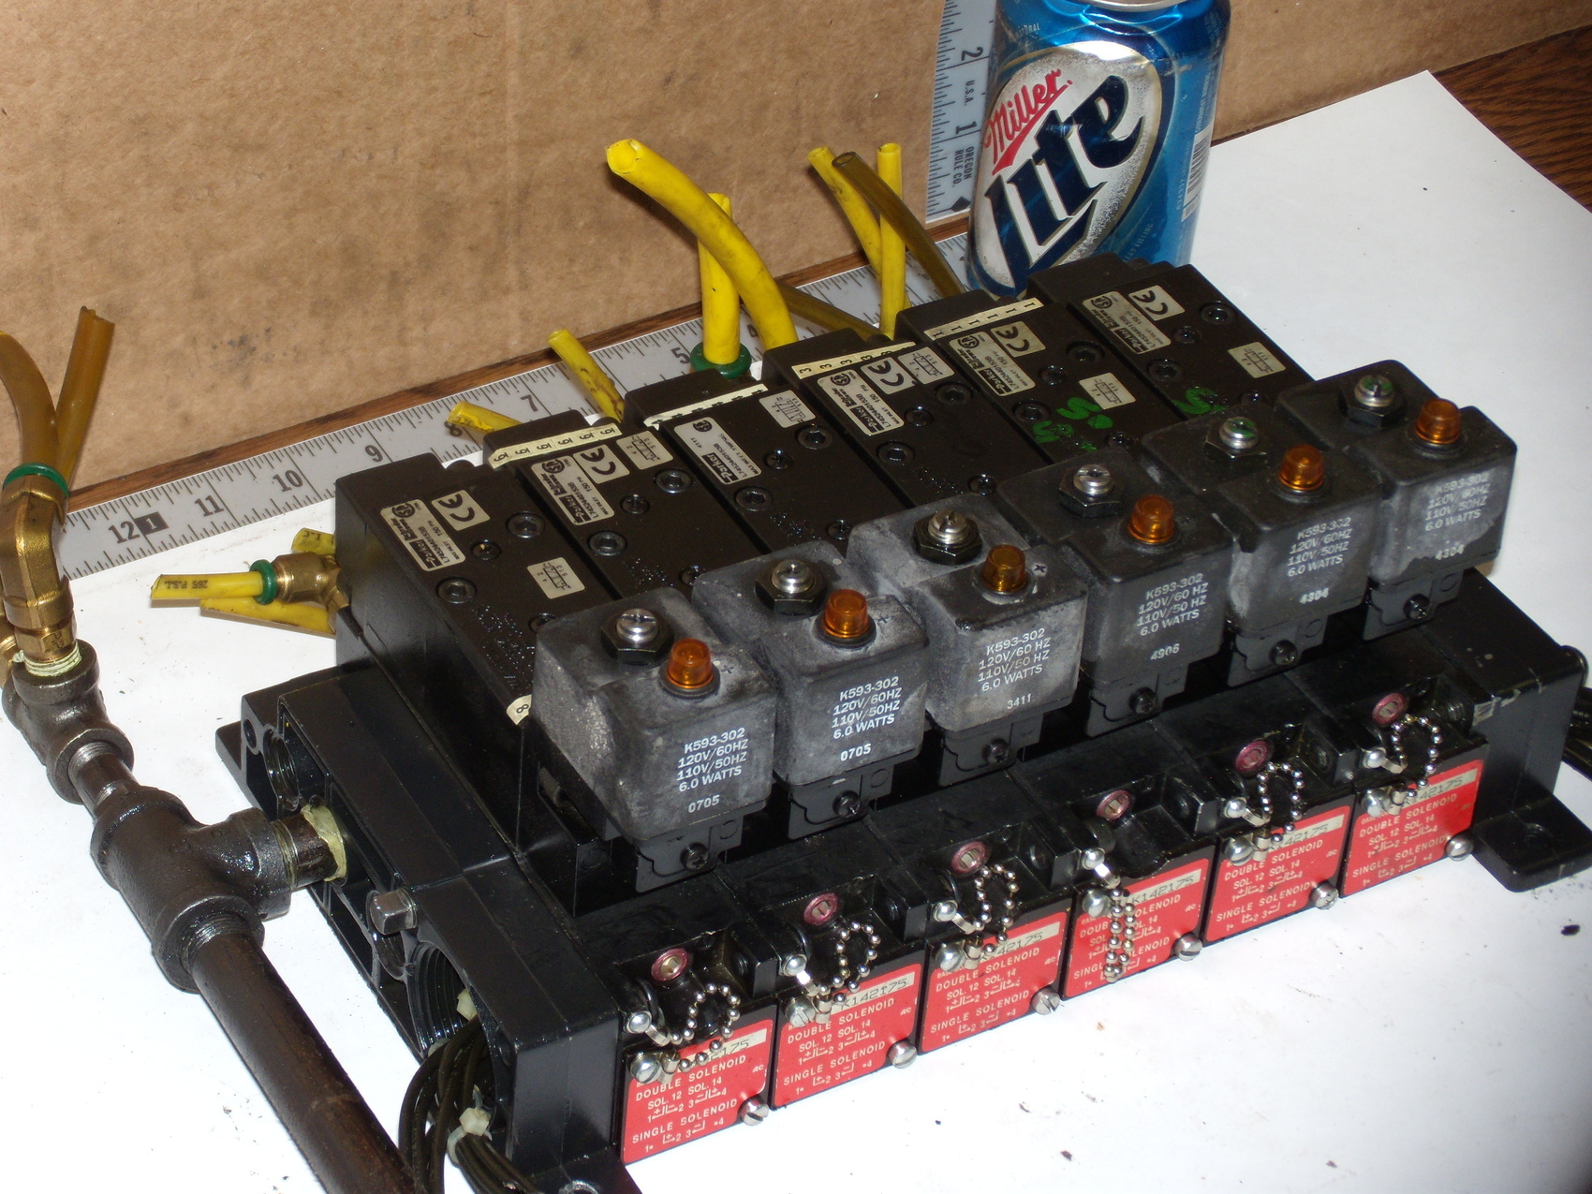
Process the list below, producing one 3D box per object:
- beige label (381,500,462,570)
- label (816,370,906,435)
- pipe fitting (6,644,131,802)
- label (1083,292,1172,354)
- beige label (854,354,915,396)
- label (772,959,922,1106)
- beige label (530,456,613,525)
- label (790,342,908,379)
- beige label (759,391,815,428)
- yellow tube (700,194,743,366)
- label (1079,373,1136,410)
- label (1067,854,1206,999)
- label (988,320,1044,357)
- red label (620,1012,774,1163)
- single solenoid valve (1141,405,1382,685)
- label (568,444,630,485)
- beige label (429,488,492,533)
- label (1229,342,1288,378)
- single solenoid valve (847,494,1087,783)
[{"bbox_3d":[-0.093,-0.016,0.926,0.011,0.001,0.026,-18,46,-23],"label":"beige label"},{"bbox_3d":[0.017,-0.051,0.979,0.011,0.001,0.027,-19,45,-23],"label":"label"},{"bbox_3d":[-0.189,0.030,0.960,0.024,0.031,0.037,-20,47,-24],"label":"pipe fitting"},{"bbox_3d":[0.088,-0.073,0.990,0.011,0.001,0.026,-19,45,-25],"label":"label"},{"bbox_3d":[0.024,-0.057,0.967,0.009,0.001,0.013,-19,45,-24],"label":"beige label"},{"bbox_3d":[0.012,0.104,0.882,0.037,0.033,0.001,-18,44,-23],"label":"label"},{"bbox_3d":[-0.057,-0.027,0.947,0.011,0.001,0.027,-17,44,-21],"label":"beige label"},{"bbox_3d":[0.016,-0.063,0.996,0.034,0.001,0.005,-13,43,-17],"label":"label"},{"bbox_3d":[-0.002,-0.049,0.970,0.010,0.001,0.013,-18,46,-23],"label":"beige label"},{"bbox_3d":[-0.021,-0.082,0.981,0.010,0.054,0.010,-1,43,1],"label":"yellow tube"},{"bbox_3d":[0.083,-0.054,0.985,0.010,0.001,0.013,-17,44,-21],"label":"label"},{"bbox_3d":[0.086,0.083,0.928,0.039,0.032,0.001,-18,46,-22],"label":"label"},{"bbox_3d":[0.060,-0.069,0.997,0.009,0.001,0.013,-17,45,-22],"label":"label"},{"bbox_3d":[-0.023,0.115,0.866,0.037,0.033,0.001,-18,44,-23],"label":"red label"},{"bbox_3d":[0.113,-0.016,0.932,0.036,0.057,0.049,-18,44,-22],"label":"single solenoid valve"},{"bbox_3d":[-0.049,-0.033,0.934,0.009,0.001,0.013,-20,45,-25],"label":"label"},{"bbox_3d":[-0.084,-0.022,0.940,0.010,0.001,0.014,-22,46,-26],"label":"beige label"},{"bbox_3d":[0.123,-0.064,0.994,0.010,0.001,0.013,-18,46,-22],"label":"label"},{"bbox_3d":[0.040,0.008,0.902,0.036,0.057,0.049,-18,44,-22],"label":"single solenoid valve"}]

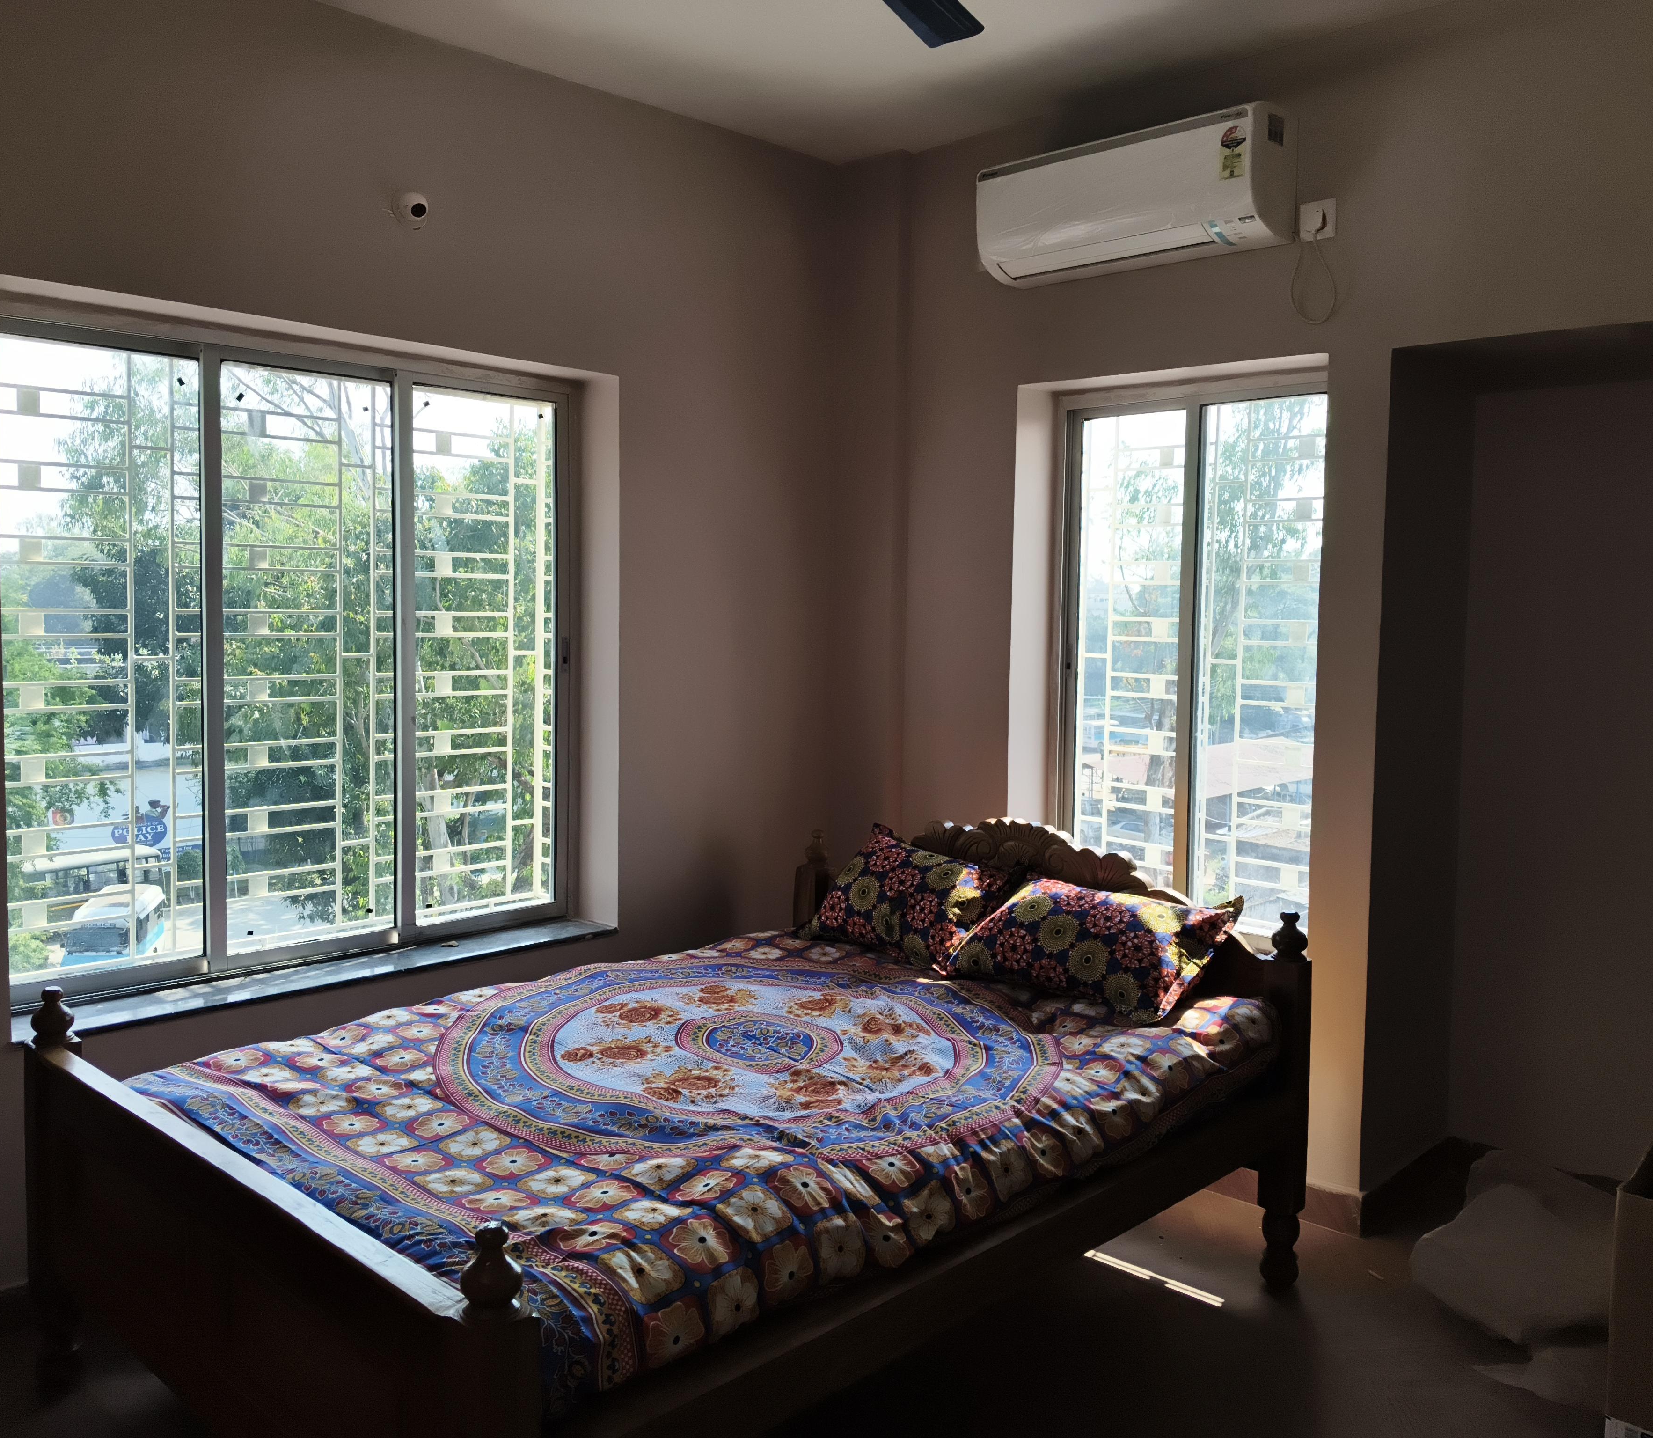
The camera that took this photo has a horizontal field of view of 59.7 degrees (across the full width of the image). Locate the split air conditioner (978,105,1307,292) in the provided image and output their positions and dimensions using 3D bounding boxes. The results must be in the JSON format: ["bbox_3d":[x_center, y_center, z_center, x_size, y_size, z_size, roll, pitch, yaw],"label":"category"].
[{"bbox_3d":[0.769,-1.315,3.689,0.812,0.299,0.224,5,6,44],"label":"split air conditioner"}]

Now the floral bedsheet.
[{"bbox_3d":[-0.222,0.699,2.969,1.520,0.186,1.922,5,6,44],"label":"floral bedsheet"}]

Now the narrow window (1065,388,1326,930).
[{"bbox_3d":[1.024,-0.147,3.981,0.884,1.494,0.089,5,6,44],"label":"narrow window"}]

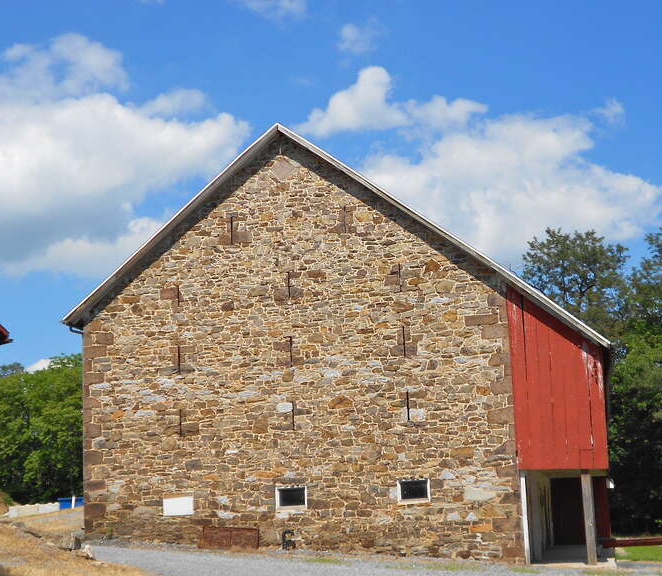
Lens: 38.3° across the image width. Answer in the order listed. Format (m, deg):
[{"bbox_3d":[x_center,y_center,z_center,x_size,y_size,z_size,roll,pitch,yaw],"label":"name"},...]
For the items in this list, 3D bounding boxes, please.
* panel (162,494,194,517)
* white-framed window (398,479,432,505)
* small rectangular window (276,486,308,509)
[{"bbox_3d":[-3.747,5.339,23.363,0.750,0.490,0.120,-4,-11,4],"label":"panel"},{"bbox_3d":[2.001,4.894,22.999,0.780,0.580,0.130,-4,-11,4],"label":"white-framed window"},{"bbox_3d":[-0.960,5.093,23.192,0.740,0.550,0.130,-4,-11,4],"label":"small rectangular window"}]

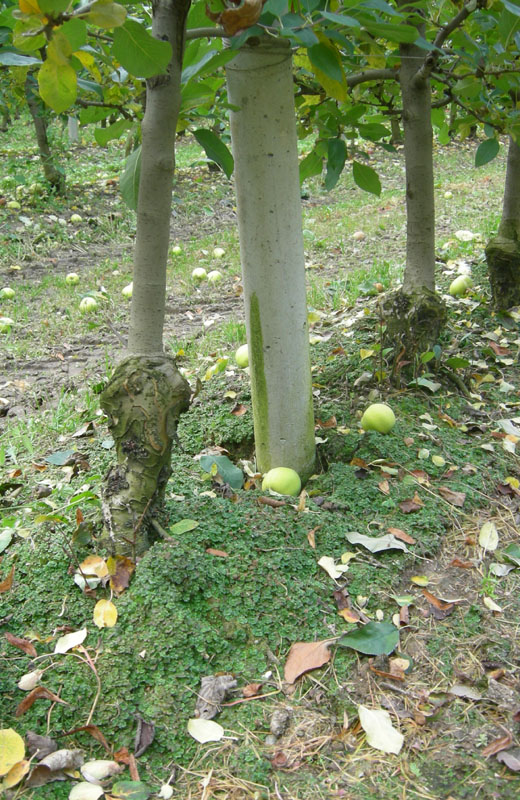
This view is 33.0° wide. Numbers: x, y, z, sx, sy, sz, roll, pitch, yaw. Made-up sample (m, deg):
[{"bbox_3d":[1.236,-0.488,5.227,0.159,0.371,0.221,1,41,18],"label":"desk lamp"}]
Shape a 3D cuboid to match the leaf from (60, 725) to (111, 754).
[{"bbox_3d":[-0.211,0.410,1.060,0.057,0.018,0.036,0,21,0],"label":"leaf"}]

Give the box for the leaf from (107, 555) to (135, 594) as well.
[{"bbox_3d":[-0.219,0.274,1.380,0.044,0.018,0.071,4,49,-4],"label":"leaf"}]

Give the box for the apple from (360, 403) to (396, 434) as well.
[{"bbox_3d":[0.263,0.042,1.950,0.074,0.070,0.074,0,20,0],"label":"apple"}]

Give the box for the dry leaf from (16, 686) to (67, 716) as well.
[{"bbox_3d":[-0.291,0.402,1.170,0.066,0.022,0.040,0,18,0],"label":"dry leaf"}]

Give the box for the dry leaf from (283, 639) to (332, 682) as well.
[{"bbox_3d":[0.066,0.358,1.203,0.059,0.015,0.082,16,33,26],"label":"dry leaf"}]

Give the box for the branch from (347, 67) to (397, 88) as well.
[{"bbox_3d":[0.232,-0.671,1.830,0.108,0.036,0.032,6,21,-2],"label":"branch"}]

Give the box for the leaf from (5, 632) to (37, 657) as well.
[{"bbox_3d":[-0.346,0.354,1.270,0.022,0.014,0.075,-17,25,-42],"label":"leaf"}]

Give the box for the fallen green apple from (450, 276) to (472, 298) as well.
[{"bbox_3d":[0.598,-0.335,2.600,0.074,0.070,0.074,0,21,0],"label":"fallen green apple"}]

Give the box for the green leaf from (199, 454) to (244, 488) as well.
[{"bbox_3d":[-0.075,0.142,1.740,0.099,0.015,0.047,33,59,21],"label":"green leaf"}]

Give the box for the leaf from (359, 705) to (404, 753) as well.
[{"bbox_3d":[0.153,0.423,1.129,0.044,0.012,0.083,-18,35,-22],"label":"leaf"}]

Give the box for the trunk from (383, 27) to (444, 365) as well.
[{"bbox_3d":[0.341,-0.424,1.933,0.140,0.710,0.140,-3,21,1],"label":"trunk"}]

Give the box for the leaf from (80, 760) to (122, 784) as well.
[{"bbox_3d":[-0.177,0.418,0.987,0.044,0.018,0.028,-1,31,-5],"label":"leaf"}]

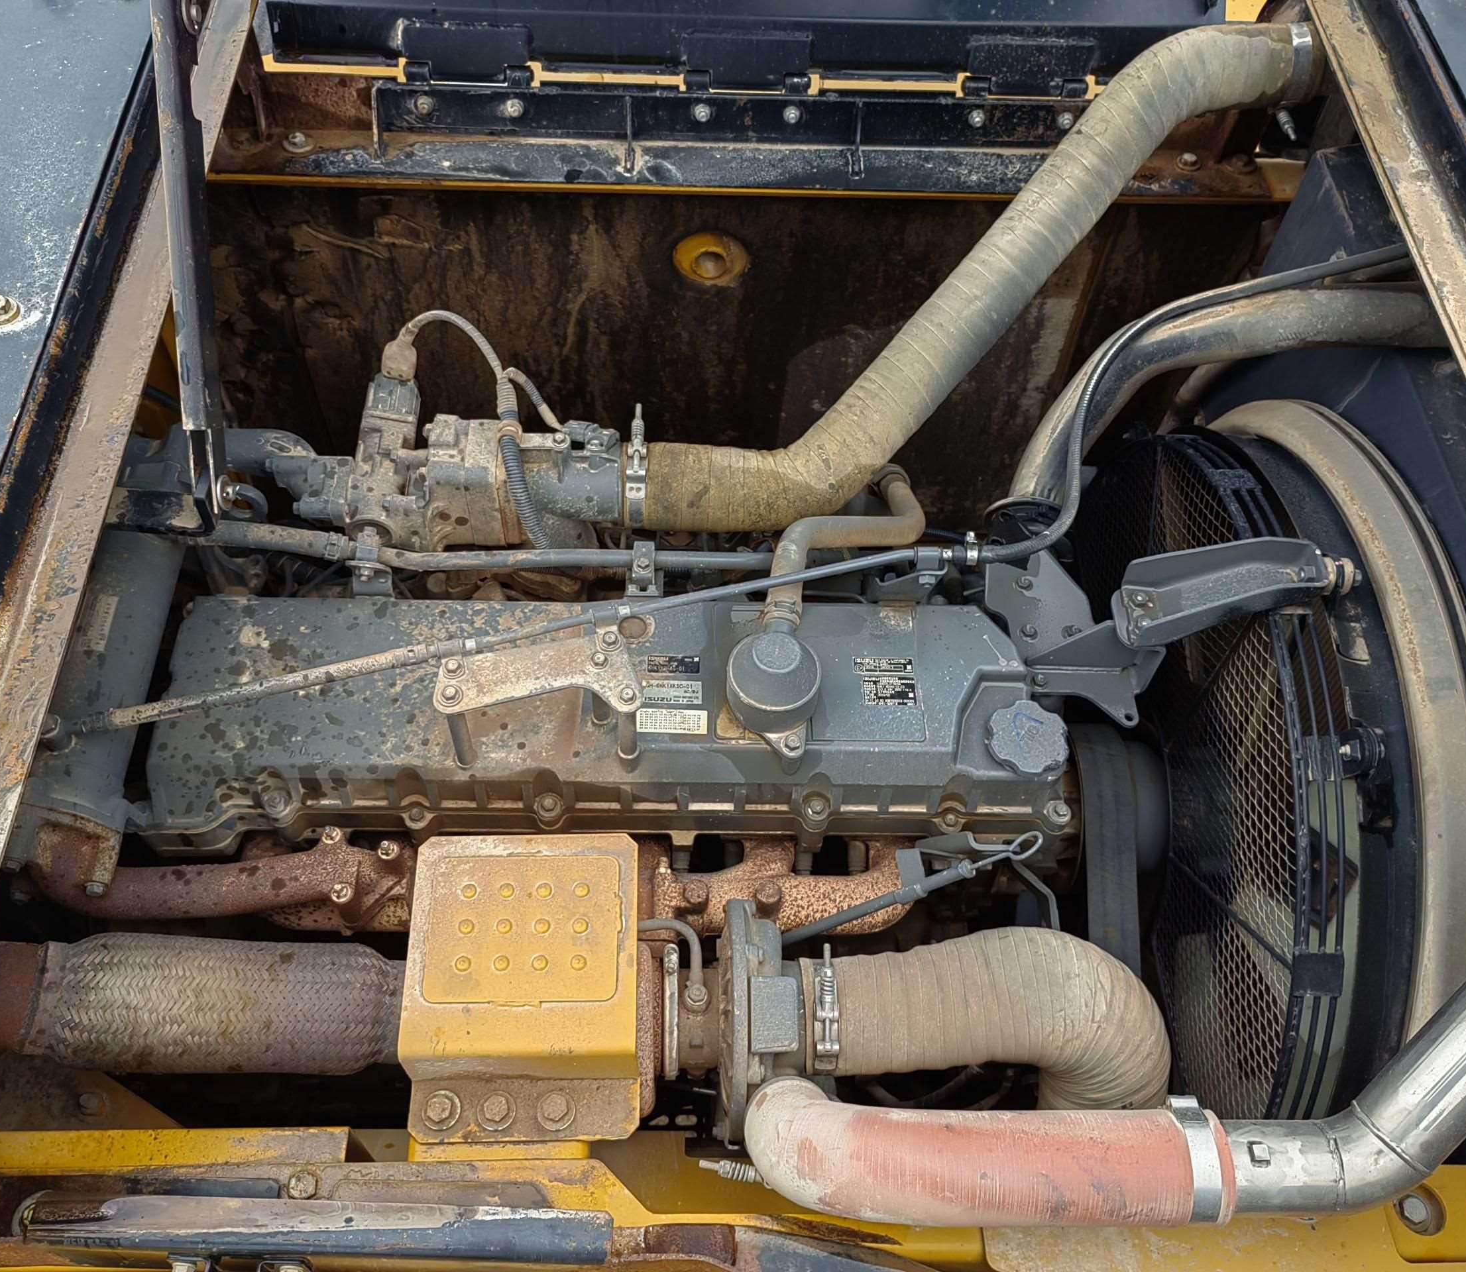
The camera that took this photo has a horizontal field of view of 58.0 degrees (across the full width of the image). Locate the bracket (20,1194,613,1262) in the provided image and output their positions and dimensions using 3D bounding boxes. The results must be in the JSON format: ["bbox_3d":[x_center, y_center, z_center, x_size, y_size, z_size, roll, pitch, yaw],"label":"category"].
[{"bbox_3d":[-0.305,0.433,0.973,0.435,0.038,0.045,0,55,0],"label":"bracket"}]

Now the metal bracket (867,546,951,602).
[{"bbox_3d":[0.184,-0.065,1.397,0.086,0.062,0.040,0,55,0],"label":"metal bracket"}]

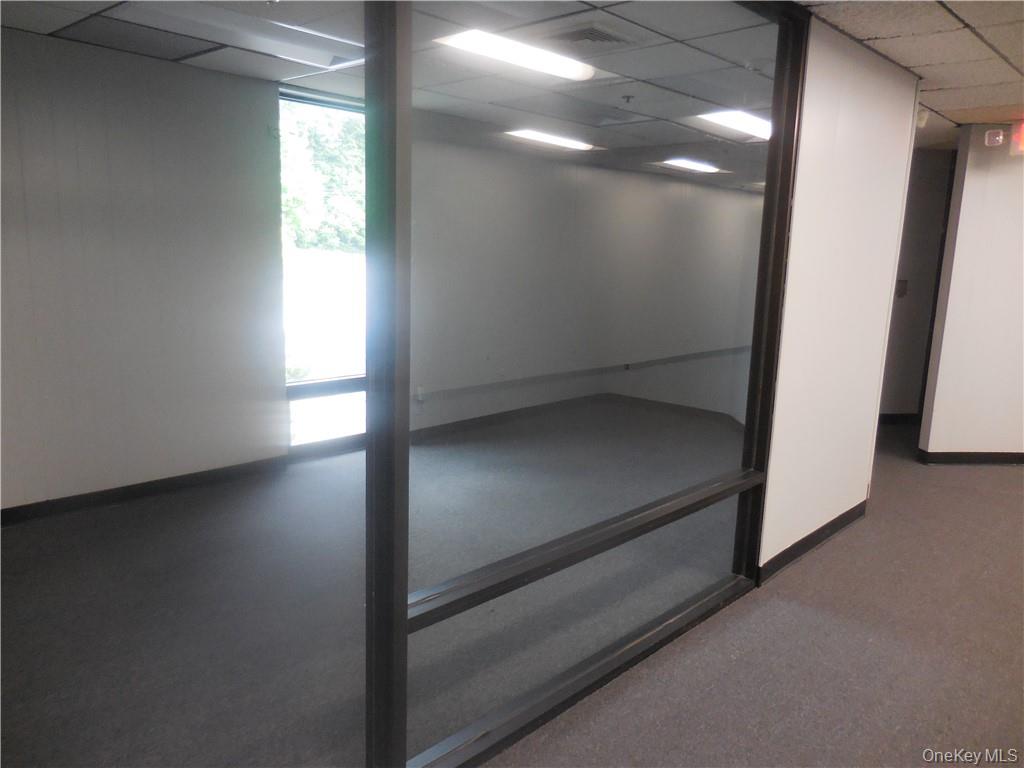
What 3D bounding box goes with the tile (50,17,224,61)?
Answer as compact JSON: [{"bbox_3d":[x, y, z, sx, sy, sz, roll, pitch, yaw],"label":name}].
[{"bbox_3d":[-1.833,-1.695,3.632,0.561,0.020,0.610,12,15,42],"label":"tile"}]

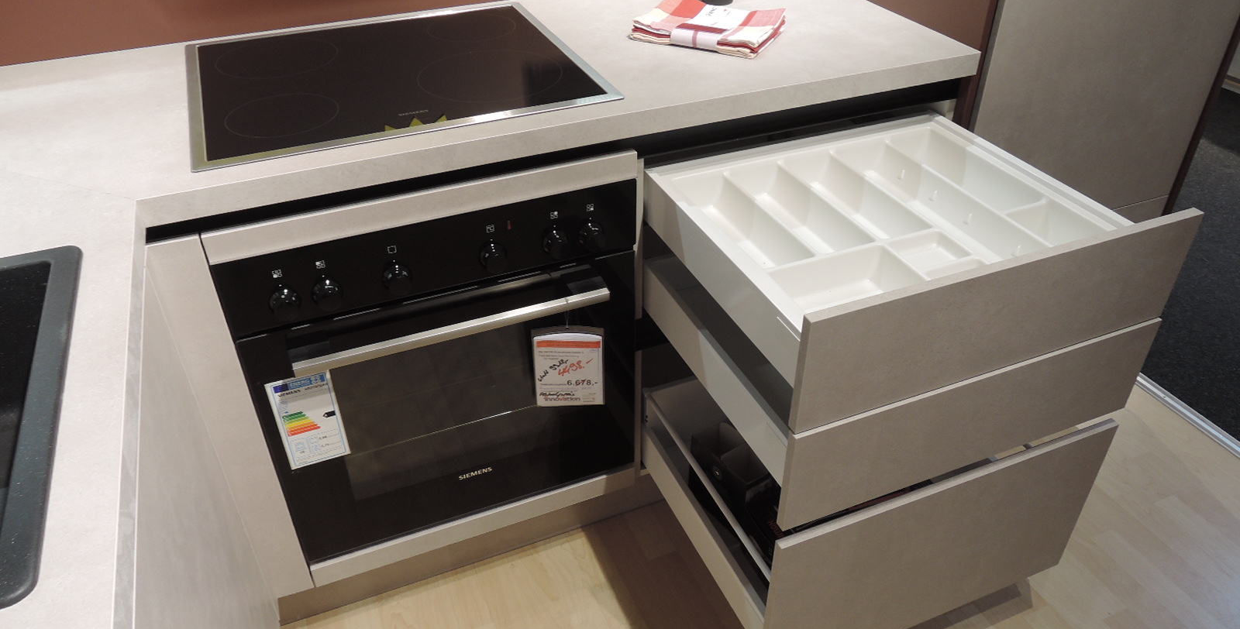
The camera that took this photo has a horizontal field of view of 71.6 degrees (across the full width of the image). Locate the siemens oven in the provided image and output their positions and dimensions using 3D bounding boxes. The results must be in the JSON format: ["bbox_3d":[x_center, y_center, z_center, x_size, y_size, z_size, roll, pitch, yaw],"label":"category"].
[{"bbox_3d":[-0.334,-0.020,1.524,0.597,0.642,0.535,-14,38,-18],"label":"siemens oven"}]

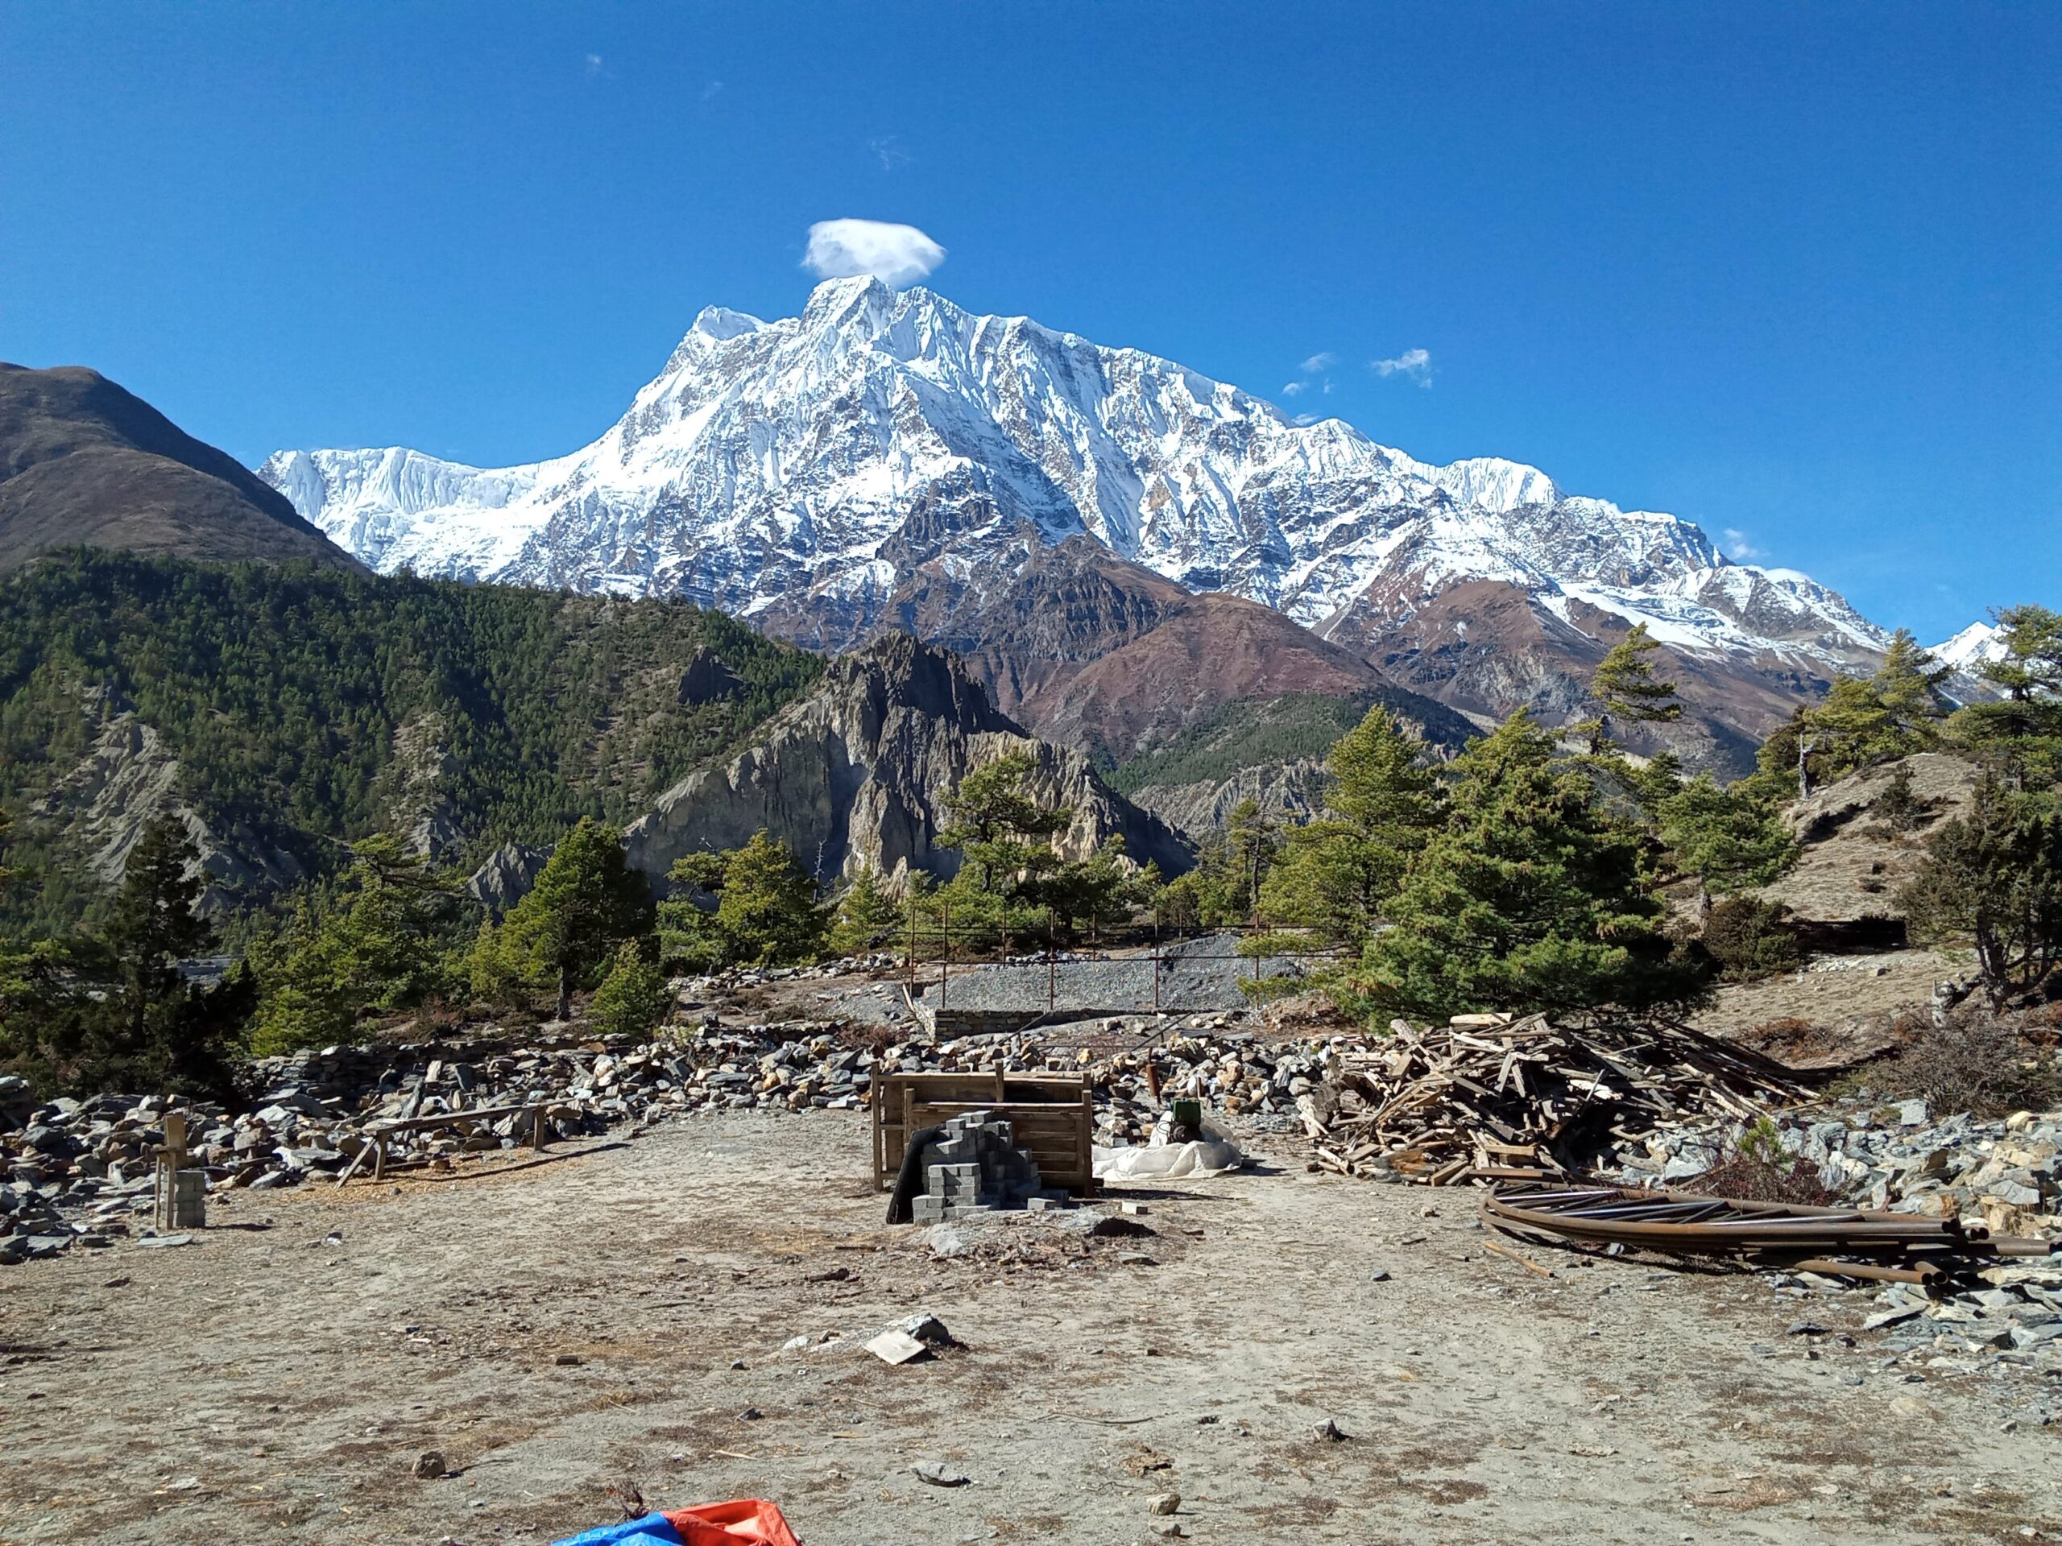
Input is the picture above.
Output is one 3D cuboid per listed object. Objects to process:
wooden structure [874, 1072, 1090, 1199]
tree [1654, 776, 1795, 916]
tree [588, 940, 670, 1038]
[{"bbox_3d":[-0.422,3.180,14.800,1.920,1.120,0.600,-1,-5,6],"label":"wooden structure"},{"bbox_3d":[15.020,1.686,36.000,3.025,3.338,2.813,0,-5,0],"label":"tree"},{"bbox_3d":[-6.386,3.481,26.500,1.331,1.664,1.238,0,-5,0],"label":"tree"}]

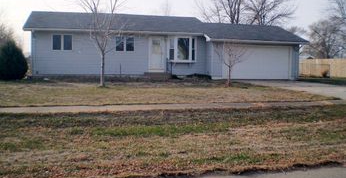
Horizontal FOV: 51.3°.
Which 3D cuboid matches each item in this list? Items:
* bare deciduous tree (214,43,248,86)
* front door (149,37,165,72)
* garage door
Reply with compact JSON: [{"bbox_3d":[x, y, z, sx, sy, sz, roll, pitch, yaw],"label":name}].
[{"bbox_3d":[3.022,-1.266,18.600,1.700,2.150,1.600,0,5,-11],"label":"bare deciduous tree"},{"bbox_3d":[-1.082,-2.270,23.900,1.050,2.200,0.100,0,5,-11],"label":"front door"},{"bbox_3d":[5.449,-1.729,23.500,4.680,2.200,0.100,0,5,-11],"label":"garage door"}]

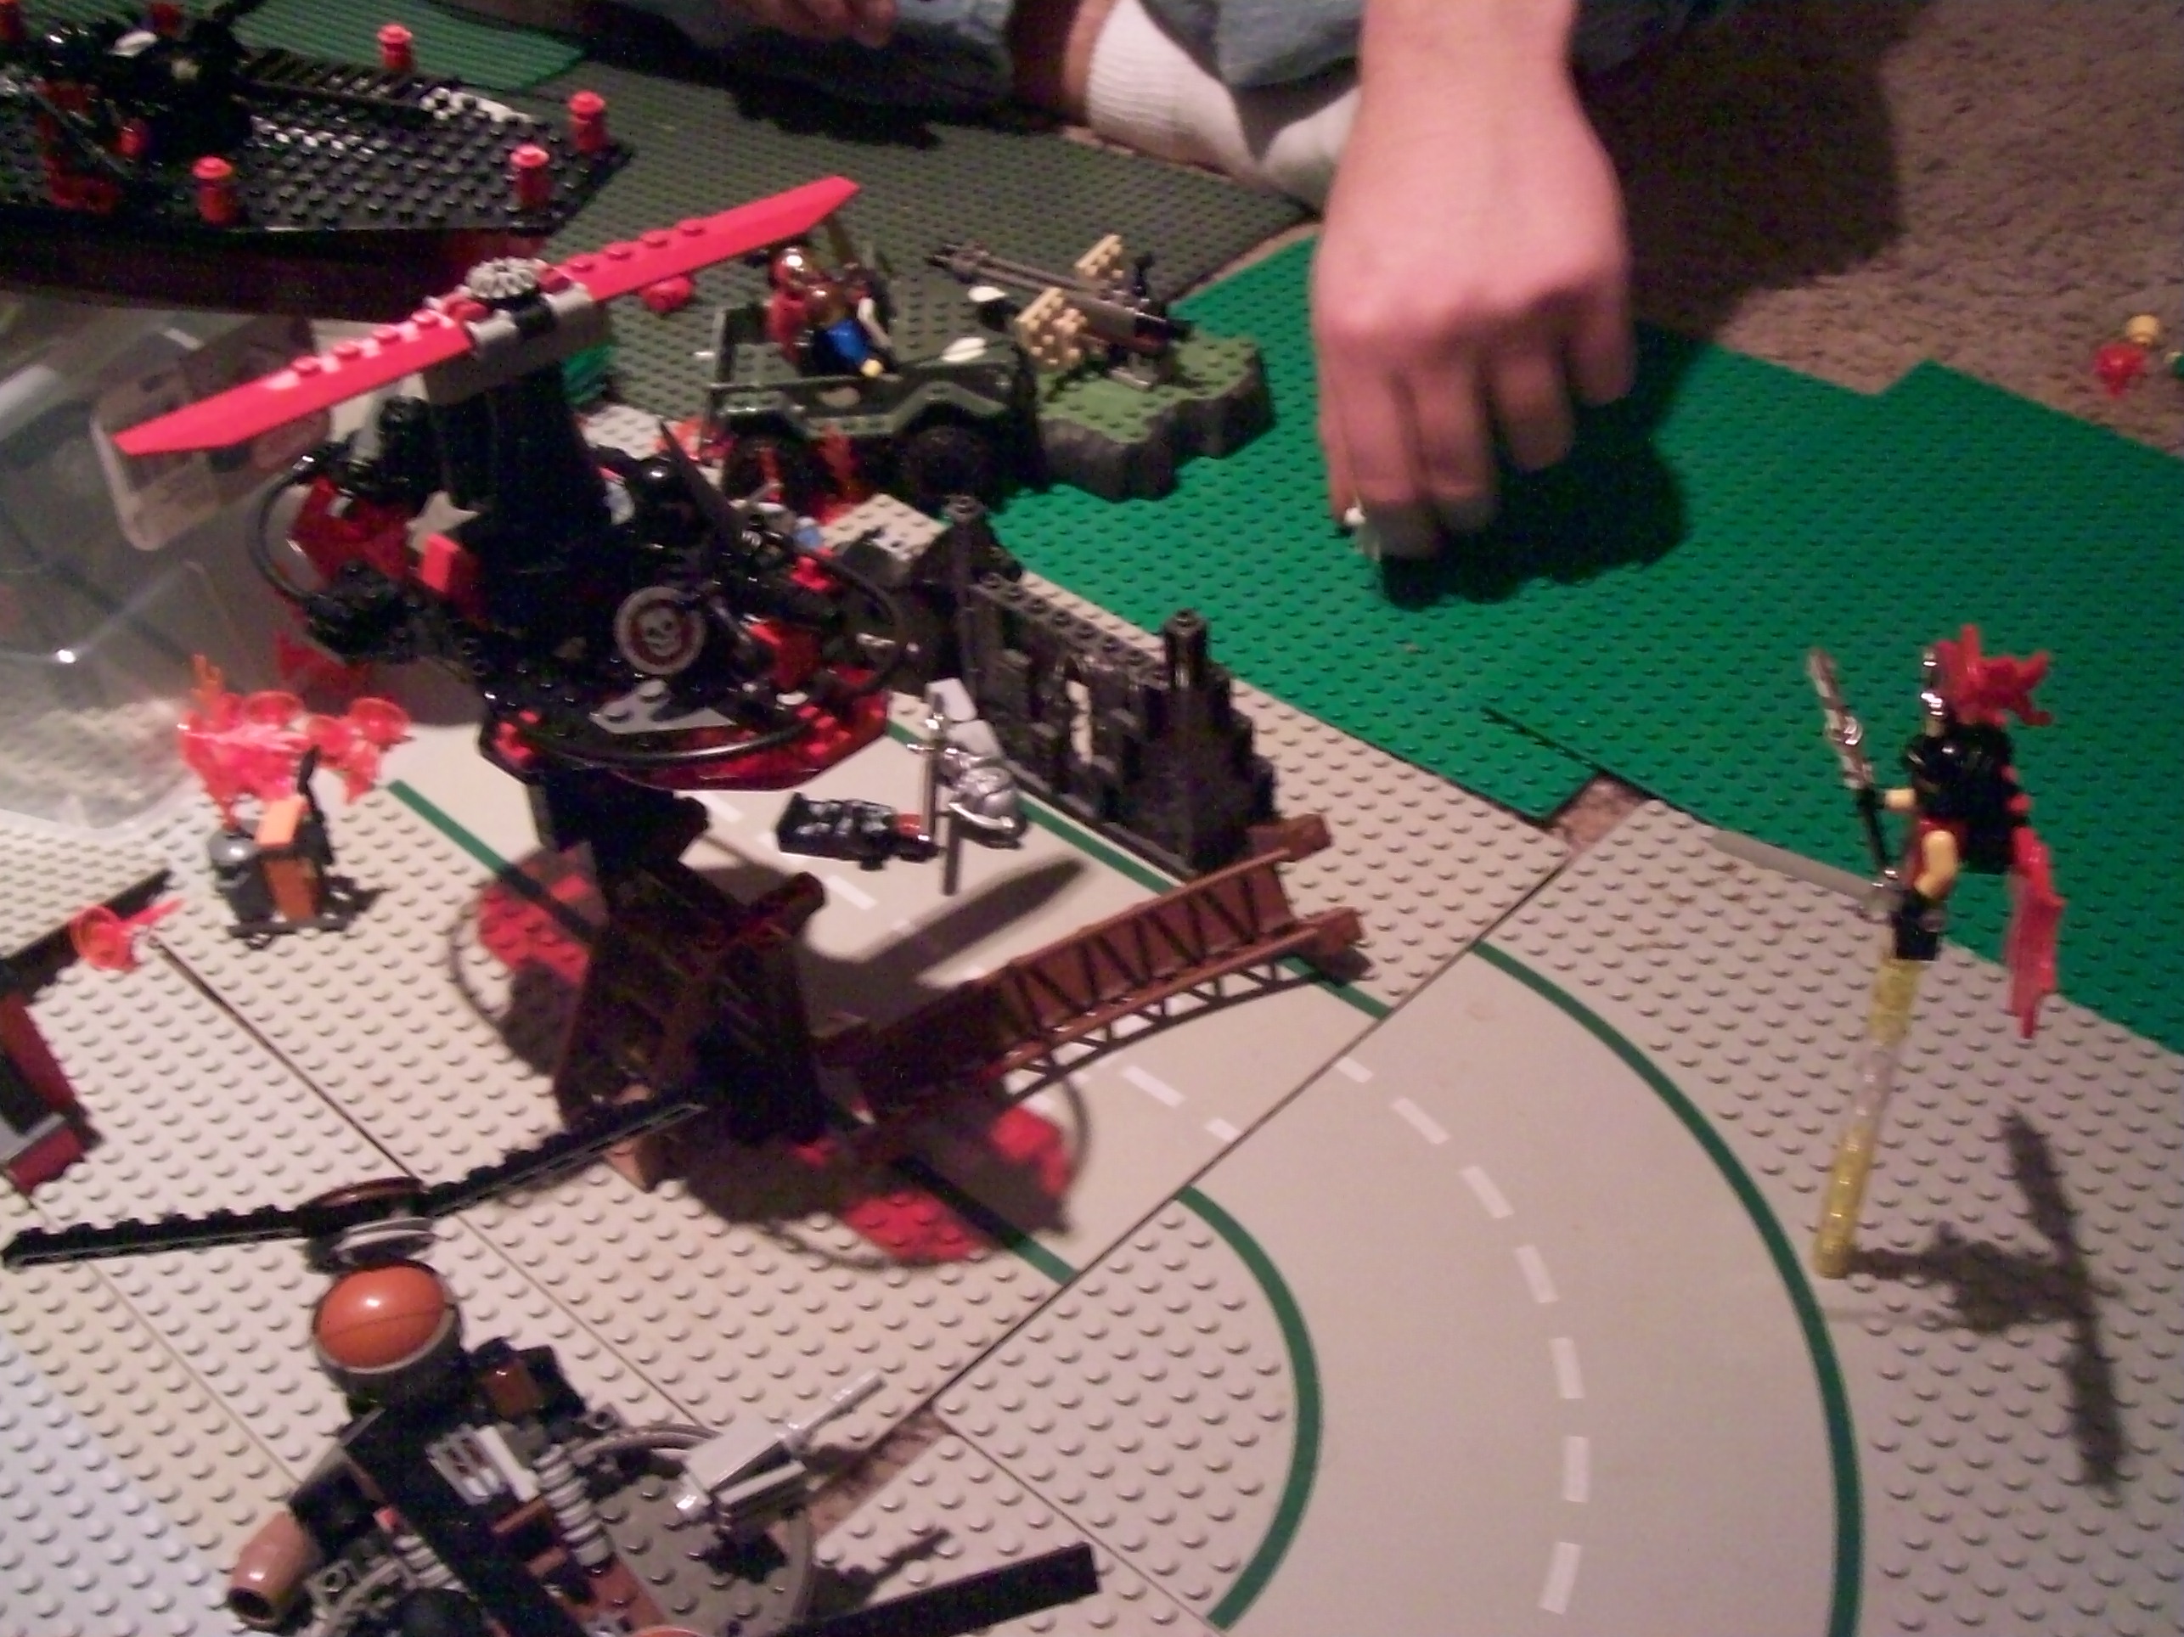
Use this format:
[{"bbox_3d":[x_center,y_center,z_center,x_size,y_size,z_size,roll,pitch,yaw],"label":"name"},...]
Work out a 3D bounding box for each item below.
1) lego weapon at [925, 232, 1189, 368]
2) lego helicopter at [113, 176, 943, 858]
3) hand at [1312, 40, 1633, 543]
[{"bbox_3d":[-0.008,-0.165,0.727,0.103,0.032,0.065,22,45,27],"label":"lego weapon"},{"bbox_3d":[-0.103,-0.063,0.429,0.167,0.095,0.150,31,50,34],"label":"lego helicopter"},{"bbox_3d":[0.107,-0.150,0.651,0.088,0.110,0.138,1,40,5],"label":"hand"}]

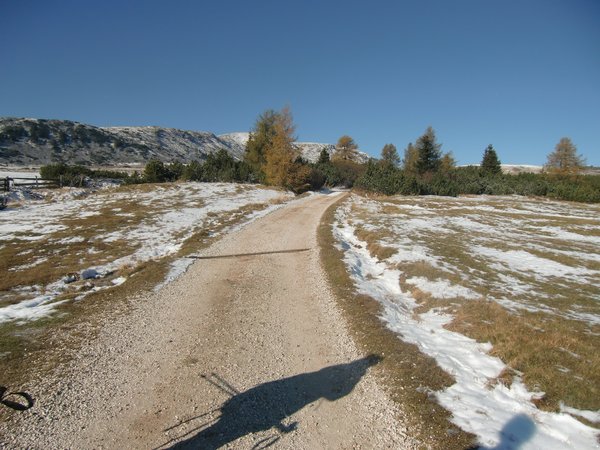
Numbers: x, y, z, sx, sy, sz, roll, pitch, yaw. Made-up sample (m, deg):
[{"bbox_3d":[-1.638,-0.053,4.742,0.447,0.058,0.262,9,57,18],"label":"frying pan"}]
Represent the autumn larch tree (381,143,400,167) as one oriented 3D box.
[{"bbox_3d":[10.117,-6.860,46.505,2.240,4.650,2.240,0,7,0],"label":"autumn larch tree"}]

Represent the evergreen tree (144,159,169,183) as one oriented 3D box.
[{"bbox_3d":[-16.077,-6.073,46.606,2.690,2.720,2.690,0,7,0],"label":"evergreen tree"}]

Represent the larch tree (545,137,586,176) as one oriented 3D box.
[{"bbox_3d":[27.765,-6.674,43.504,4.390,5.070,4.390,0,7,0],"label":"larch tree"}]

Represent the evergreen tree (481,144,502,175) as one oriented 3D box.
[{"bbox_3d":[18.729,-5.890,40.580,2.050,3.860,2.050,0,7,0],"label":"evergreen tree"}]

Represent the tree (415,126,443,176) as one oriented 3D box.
[{"bbox_3d":[12.858,-6.851,41.465,2.890,5.810,2.890,0,7,0],"label":"tree"}]

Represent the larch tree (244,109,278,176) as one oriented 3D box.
[{"bbox_3d":[-2.810,-6.040,32.000,3.000,5.850,3.000,0,8,0],"label":"larch tree"}]

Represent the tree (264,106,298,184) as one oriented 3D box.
[{"bbox_3d":[-1.846,-7.291,39.392,3.410,7.650,3.410,0,7,0],"label":"tree"}]

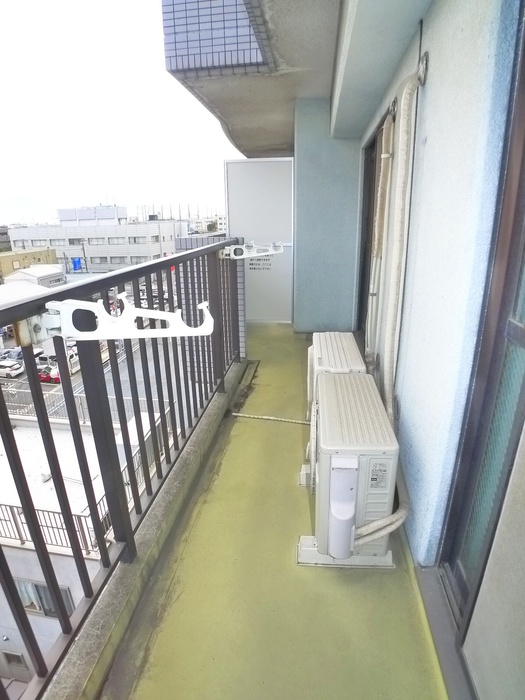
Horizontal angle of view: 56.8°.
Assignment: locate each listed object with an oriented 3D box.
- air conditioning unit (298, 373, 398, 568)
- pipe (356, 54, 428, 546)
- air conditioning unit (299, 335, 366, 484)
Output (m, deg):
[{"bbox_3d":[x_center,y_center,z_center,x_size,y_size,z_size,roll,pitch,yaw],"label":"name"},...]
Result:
[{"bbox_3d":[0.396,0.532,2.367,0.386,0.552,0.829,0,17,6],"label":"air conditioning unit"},{"bbox_3d":[0.522,-0.165,2.008,0.218,1.820,0.622,0,17,6],"label":"pipe"},{"bbox_3d":[0.483,0.261,3.255,0.333,0.552,0.814,0,17,6],"label":"air conditioning unit"}]

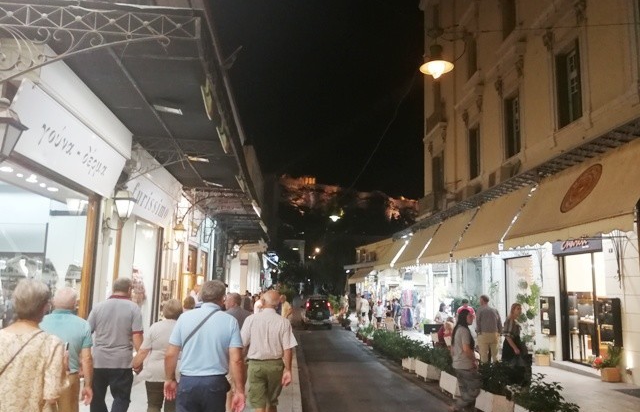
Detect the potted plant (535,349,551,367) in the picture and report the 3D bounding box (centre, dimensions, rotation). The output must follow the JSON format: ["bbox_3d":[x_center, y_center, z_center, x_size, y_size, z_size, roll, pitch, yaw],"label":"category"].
[{"bbox_3d":[5.479,3.697,12.260,0.280,0.431,0.340,2,-9,-6],"label":"potted plant"}]

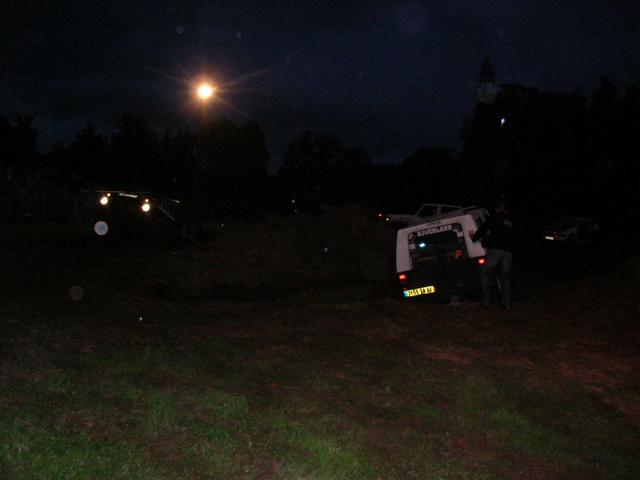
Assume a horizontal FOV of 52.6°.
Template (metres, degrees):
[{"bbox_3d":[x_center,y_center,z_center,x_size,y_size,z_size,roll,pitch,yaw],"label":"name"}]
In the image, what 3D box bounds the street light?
[{"bbox_3d":[-6.342,-8.261,36.000,0.700,0.450,0.600,1,3,6],"label":"street light"}]

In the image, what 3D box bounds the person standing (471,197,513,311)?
[{"bbox_3d":[2.780,0.233,10.400,0.600,1.750,0.550,1,3,14],"label":"person standing"}]

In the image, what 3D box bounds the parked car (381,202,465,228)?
[{"bbox_3d":[4.984,-0.974,30.000,4.200,1.500,1.680,0,3,-5],"label":"parked car"}]

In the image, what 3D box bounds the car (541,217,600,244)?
[{"bbox_3d":[13.020,-0.476,33.500,3.800,1.400,1.620,-2,4,-45],"label":"car"}]

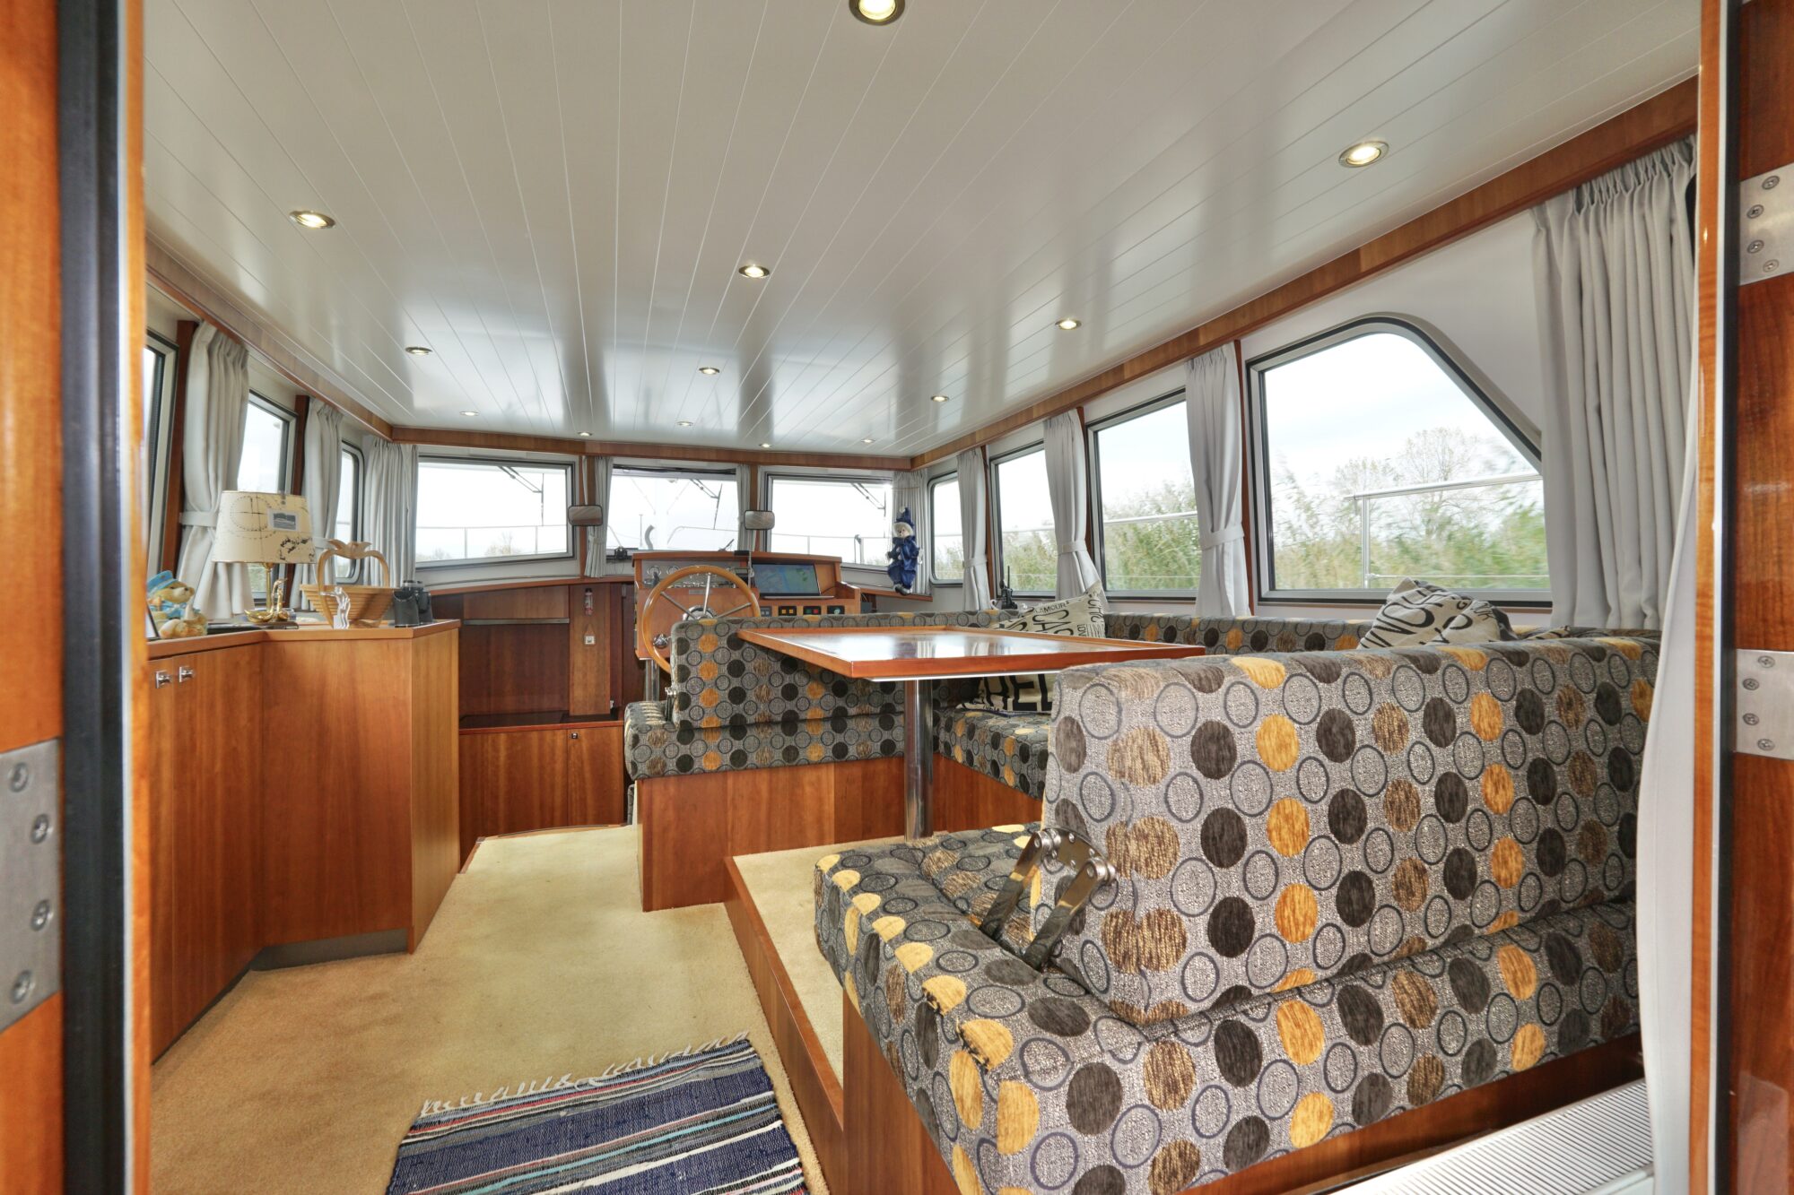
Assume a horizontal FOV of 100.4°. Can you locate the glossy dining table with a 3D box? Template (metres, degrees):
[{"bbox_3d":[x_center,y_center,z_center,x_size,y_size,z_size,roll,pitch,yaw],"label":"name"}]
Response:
[{"bbox_3d":[0.072,0.485,2.039,0.800,0.745,1.150,0,0,-23],"label":"glossy dining table"}]

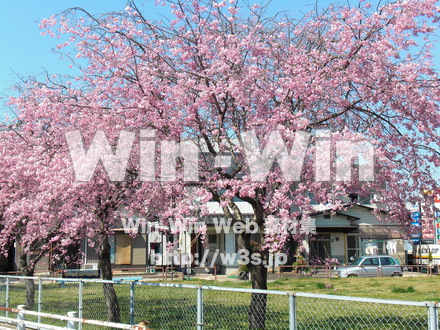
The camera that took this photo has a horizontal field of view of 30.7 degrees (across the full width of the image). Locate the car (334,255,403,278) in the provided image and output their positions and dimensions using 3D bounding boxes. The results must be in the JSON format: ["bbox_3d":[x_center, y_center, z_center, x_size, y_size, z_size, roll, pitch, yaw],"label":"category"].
[{"bbox_3d":[7.834,5.506,42.213,3.360,1.430,1.430,0,-7,-2],"label":"car"}]

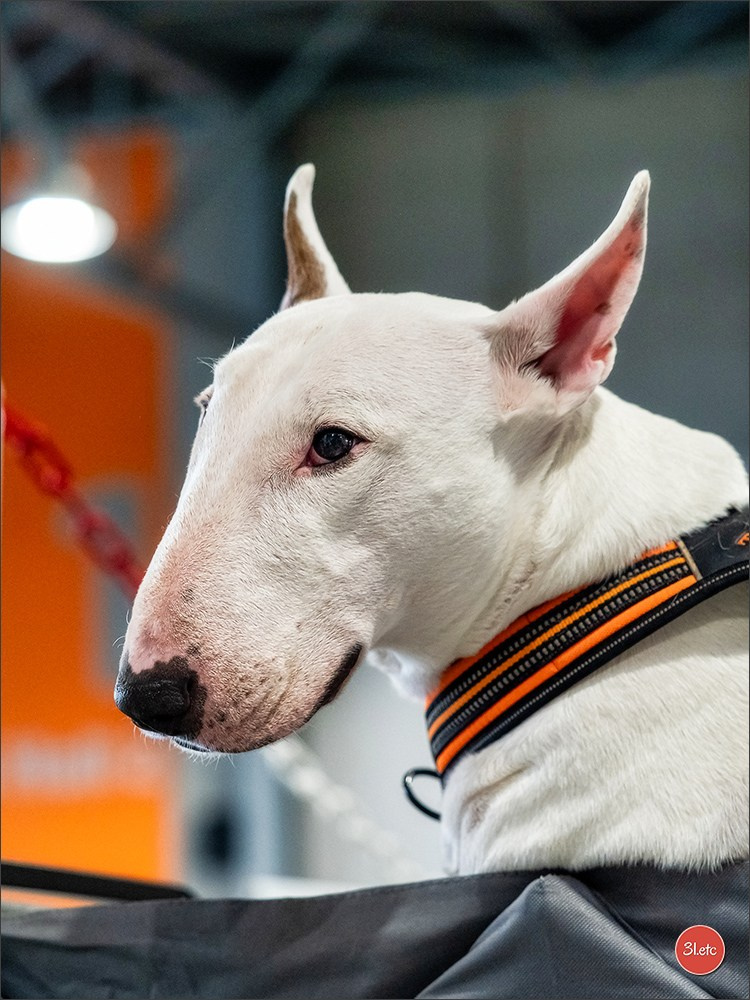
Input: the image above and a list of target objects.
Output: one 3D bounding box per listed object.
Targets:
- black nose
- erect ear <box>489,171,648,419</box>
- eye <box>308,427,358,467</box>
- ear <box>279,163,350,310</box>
[{"bbox_3d":[-0.083,0.077,1.390,0.037,0.031,0.027,1,20,43],"label":"black nose"},{"bbox_3d":[0.083,-0.088,1.455,0.053,0.100,0.036,25,3,-5],"label":"erect ear"},{"bbox_3d":[-0.017,-0.021,1.420,0.021,0.016,0.012,5,-3,17],"label":"eye"},{"bbox_3d":[-0.024,-0.099,1.515,0.034,0.095,0.048,4,-19,-29],"label":"ear"}]

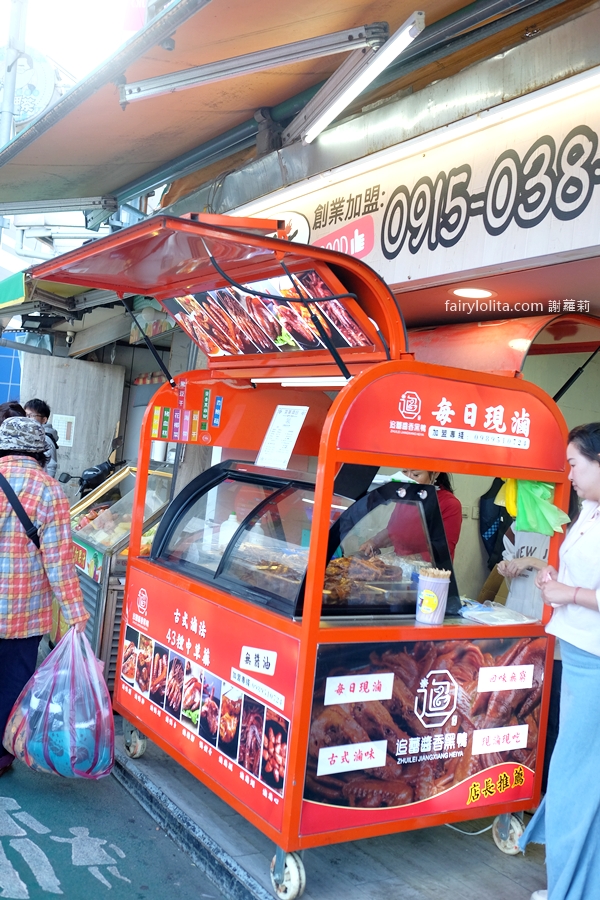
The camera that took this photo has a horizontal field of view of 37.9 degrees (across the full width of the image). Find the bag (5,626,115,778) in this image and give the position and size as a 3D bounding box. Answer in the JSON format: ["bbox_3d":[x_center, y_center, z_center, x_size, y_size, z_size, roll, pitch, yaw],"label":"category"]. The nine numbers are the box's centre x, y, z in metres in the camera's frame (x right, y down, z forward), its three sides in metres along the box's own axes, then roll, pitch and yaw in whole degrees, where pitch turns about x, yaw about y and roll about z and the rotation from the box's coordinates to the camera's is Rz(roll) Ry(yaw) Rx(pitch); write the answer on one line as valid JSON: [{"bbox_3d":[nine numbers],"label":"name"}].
[{"bbox_3d":[-0.969,1.026,3.570,0.445,0.585,0.370,6,-1,-15],"label":"bag"}]

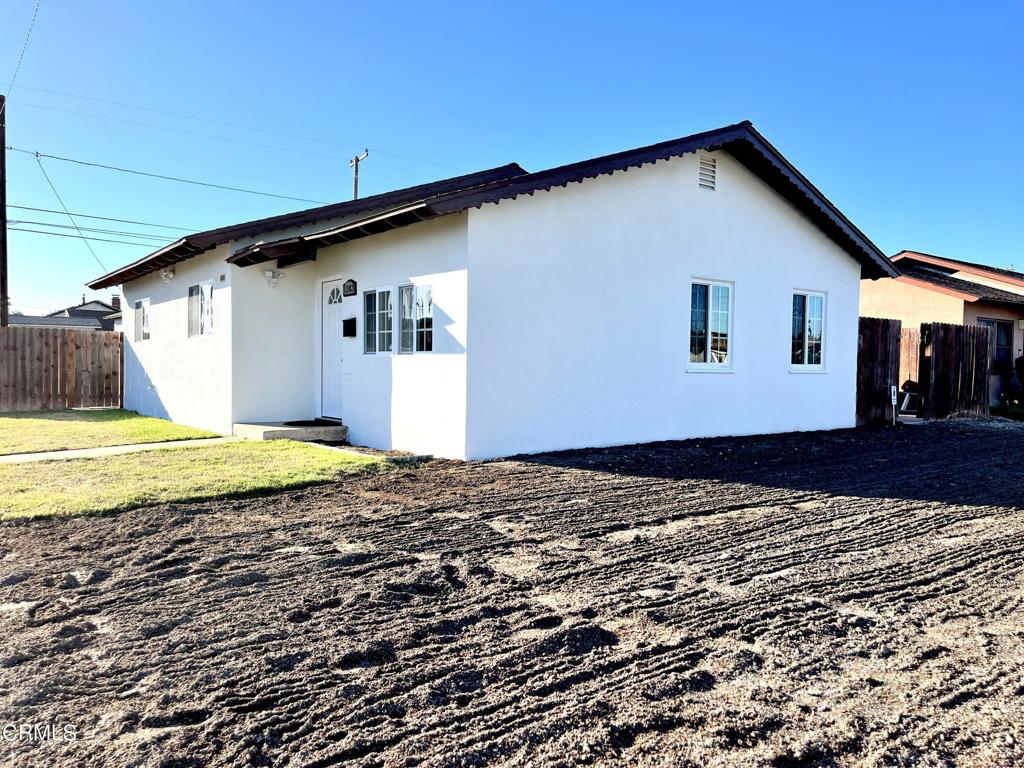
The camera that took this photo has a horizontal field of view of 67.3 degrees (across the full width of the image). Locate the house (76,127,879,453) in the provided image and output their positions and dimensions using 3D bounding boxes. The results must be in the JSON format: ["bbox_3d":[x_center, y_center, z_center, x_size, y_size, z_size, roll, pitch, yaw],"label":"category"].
[{"bbox_3d":[-1.432,-1.663,15.543,10.867,4.692,12.995,-1,2,-37],"label":"house"}]

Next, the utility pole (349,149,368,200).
[{"bbox_3d":[-7.287,-5.470,36.167,0.320,10.824,2.500,0,2,-29],"label":"utility pole"}]

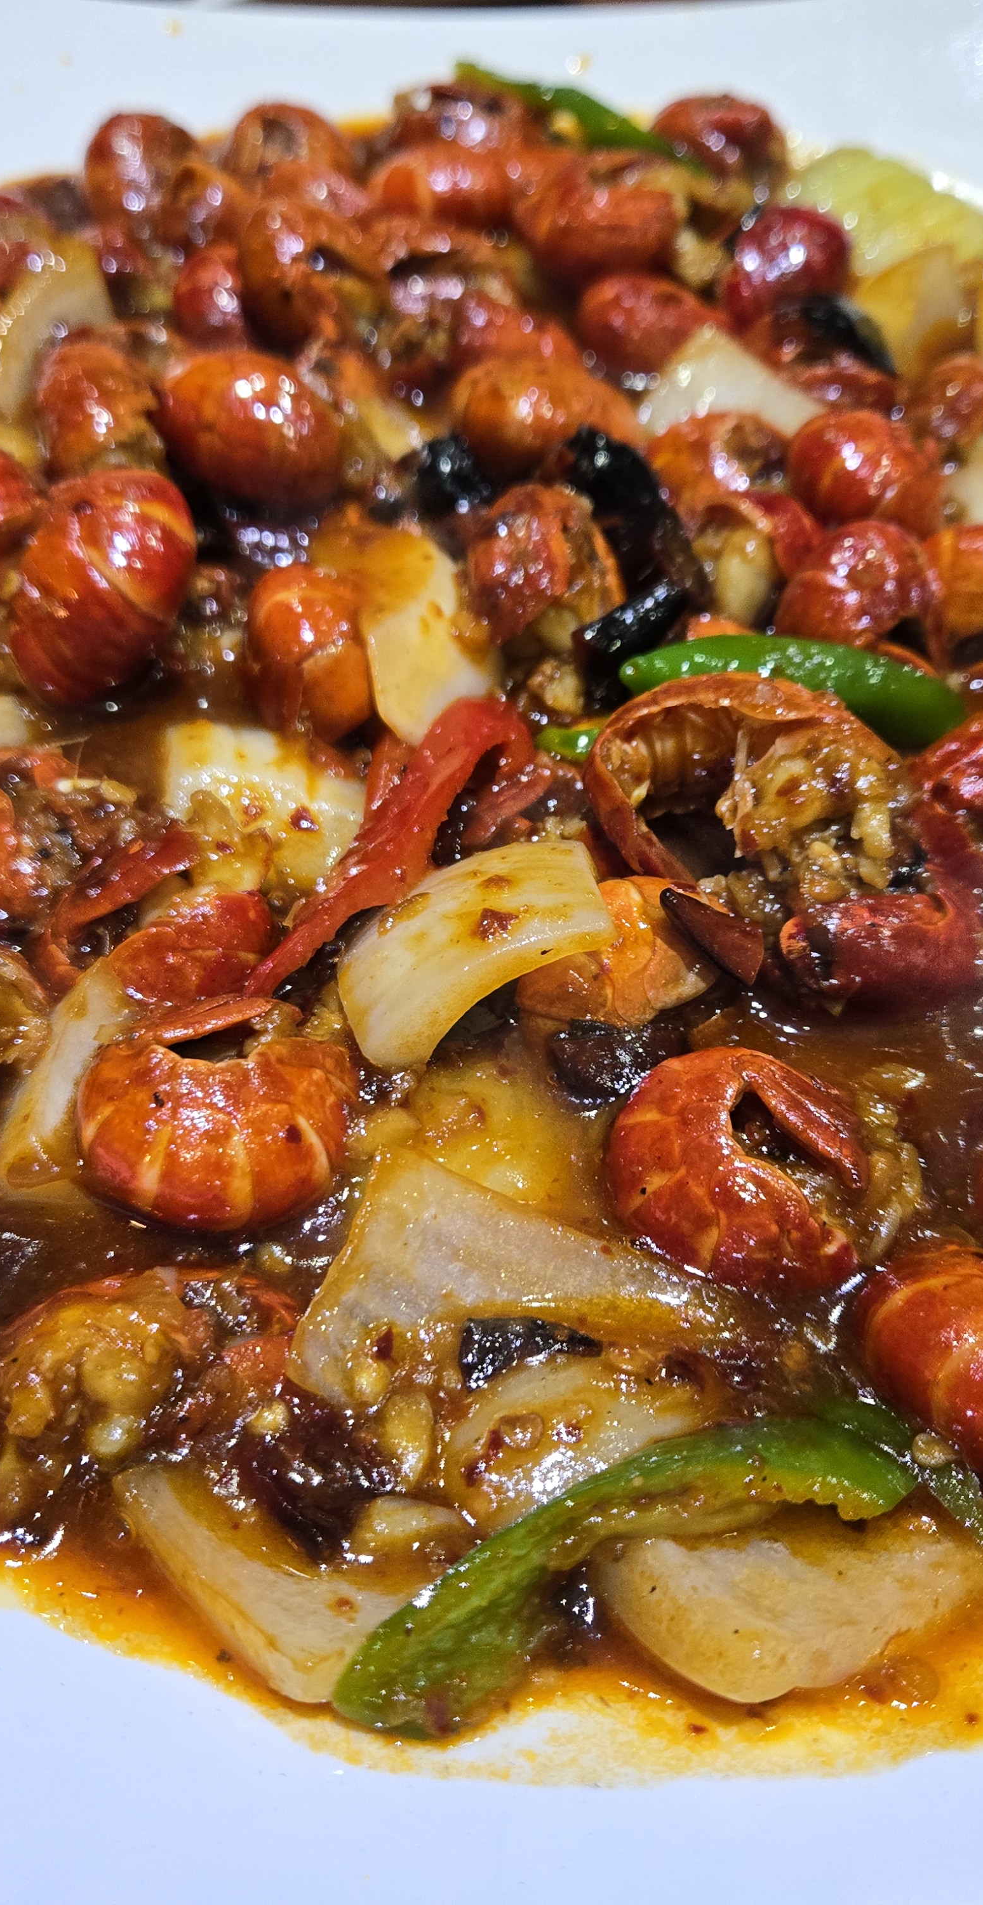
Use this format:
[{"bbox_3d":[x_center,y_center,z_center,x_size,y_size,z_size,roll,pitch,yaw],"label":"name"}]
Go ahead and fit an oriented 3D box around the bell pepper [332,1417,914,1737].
[{"bbox_3d":[0.015,0.074,0.198,0.068,0.016,0.022,-22,54,-5],"label":"bell pepper"}]

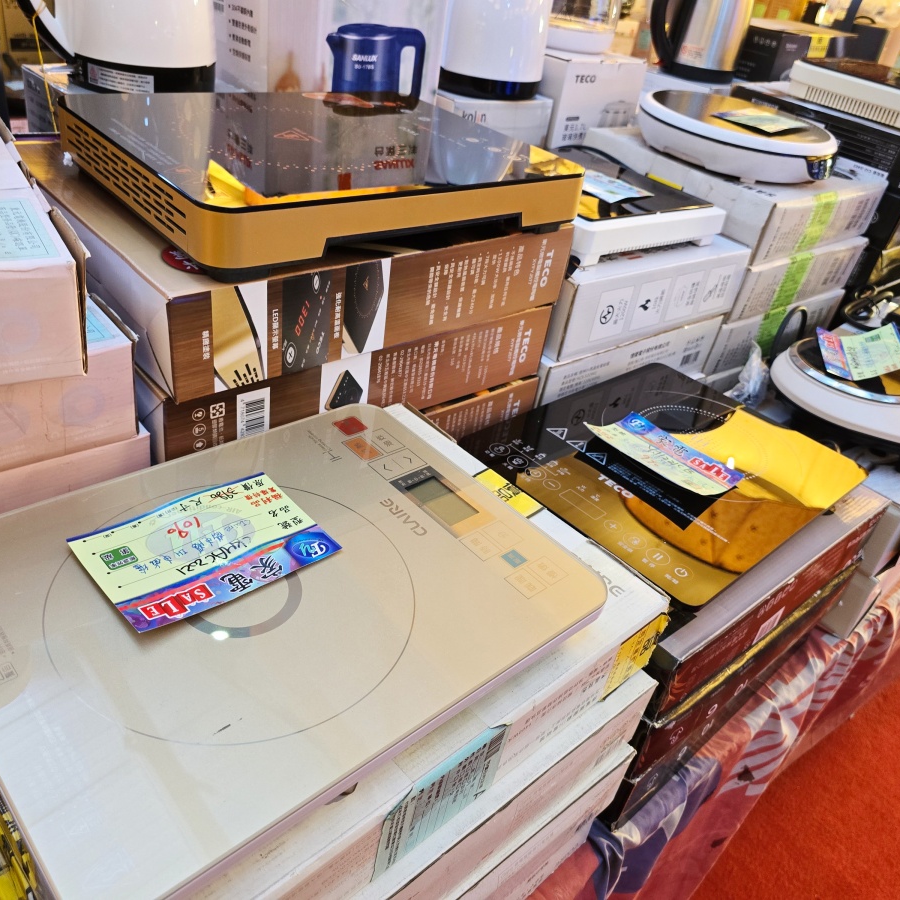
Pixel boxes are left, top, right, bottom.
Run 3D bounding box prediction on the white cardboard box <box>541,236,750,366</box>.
[{"bbox_3d":[0.169,-0.279,1.127,0.348,0.100,0.350,-18,43,-35],"label":"white cardboard box"}]

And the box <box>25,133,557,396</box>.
[{"bbox_3d":[-0.150,-0.215,0.775,0.416,0.083,0.341,-21,46,-37],"label":"box"}]

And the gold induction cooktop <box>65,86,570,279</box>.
[{"bbox_3d":[-0.109,-0.262,0.733,0.388,0.053,0.287,-20,45,-36],"label":"gold induction cooktop"}]

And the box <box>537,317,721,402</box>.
[{"bbox_3d":[0.141,-0.195,1.175,0.357,0.100,0.350,-18,43,-35],"label":"box"}]

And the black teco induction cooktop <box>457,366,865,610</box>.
[{"bbox_3d":[0.233,0.032,0.870,0.369,0.059,0.291,-22,45,-38],"label":"black teco induction cooktop"}]

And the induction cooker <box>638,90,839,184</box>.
[{"bbox_3d":[0.443,-0.486,1.237,0.304,0.062,0.304,-22,45,-38],"label":"induction cooker"}]

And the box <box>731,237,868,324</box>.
[{"bbox_3d":[0.401,-0.324,1.223,0.320,0.081,0.314,-19,45,-36],"label":"box"}]

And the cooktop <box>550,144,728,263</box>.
[{"bbox_3d":[0.157,-0.317,1.005,0.250,0.044,0.273,-19,44,-36],"label":"cooktop"}]

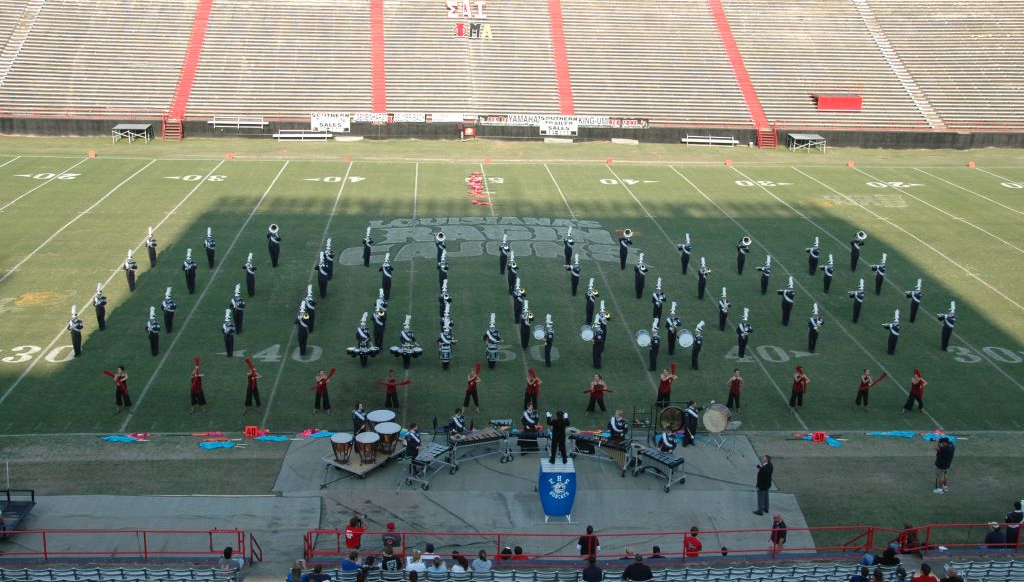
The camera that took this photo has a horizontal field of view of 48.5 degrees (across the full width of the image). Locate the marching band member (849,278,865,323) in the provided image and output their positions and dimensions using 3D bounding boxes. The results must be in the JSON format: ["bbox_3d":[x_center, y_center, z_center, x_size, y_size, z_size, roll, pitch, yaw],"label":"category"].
[{"bbox_3d":[14.991,0.422,49.688,0.742,2.029,0.515,0,17,-4],"label":"marching band member"}]

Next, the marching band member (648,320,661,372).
[{"bbox_3d":[5.351,2.045,42.576,0.500,2.080,0.550,-2,18,-12],"label":"marching band member"}]

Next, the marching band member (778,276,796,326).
[{"bbox_3d":[11.677,0.435,48.198,0.750,2.080,0.500,0,17,-4],"label":"marching band member"}]

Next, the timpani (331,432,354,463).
[{"bbox_3d":[-5.236,4.855,35.141,0.660,0.800,0.660,1,17,0],"label":"timpani"}]

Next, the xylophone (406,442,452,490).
[{"bbox_3d":[-2.431,5.296,34.433,0.720,0.900,1.400,9,19,25],"label":"xylophone"}]

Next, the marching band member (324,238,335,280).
[{"bbox_3d":[-8.604,-1.496,53.719,0.530,2.035,0.500,-1,17,-9],"label":"marching band member"}]

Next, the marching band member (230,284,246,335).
[{"bbox_3d":[-10.923,0.736,45.380,0.620,2.117,0.520,0,17,-4],"label":"marching band member"}]

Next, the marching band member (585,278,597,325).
[{"bbox_3d":[3.464,0.453,48.671,0.567,2.091,0.670,-8,19,-28],"label":"marching band member"}]

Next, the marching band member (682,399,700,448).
[{"bbox_3d":[6.058,4.384,37.958,0.670,1.648,0.597,13,21,34],"label":"marching band member"}]

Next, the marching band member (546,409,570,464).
[{"bbox_3d":[1.300,4.087,31.772,0.680,1.580,0.500,0,17,-4],"label":"marching band member"}]

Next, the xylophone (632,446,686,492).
[{"bbox_3d":[4.448,5.345,34.293,0.800,0.880,1.460,-15,24,-42],"label":"xylophone"}]

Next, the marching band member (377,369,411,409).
[{"bbox_3d":[-4.082,3.408,39.100,1.100,1.520,0.450,0,17,-4],"label":"marching band member"}]

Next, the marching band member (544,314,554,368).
[{"bbox_3d":[1.426,1.909,43.779,0.420,2.132,0.580,-1,17,-9],"label":"marching band member"}]

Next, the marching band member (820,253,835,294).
[{"bbox_3d":[14.512,-0.764,52.174,0.600,1.870,0.520,4,17,7],"label":"marching band member"}]

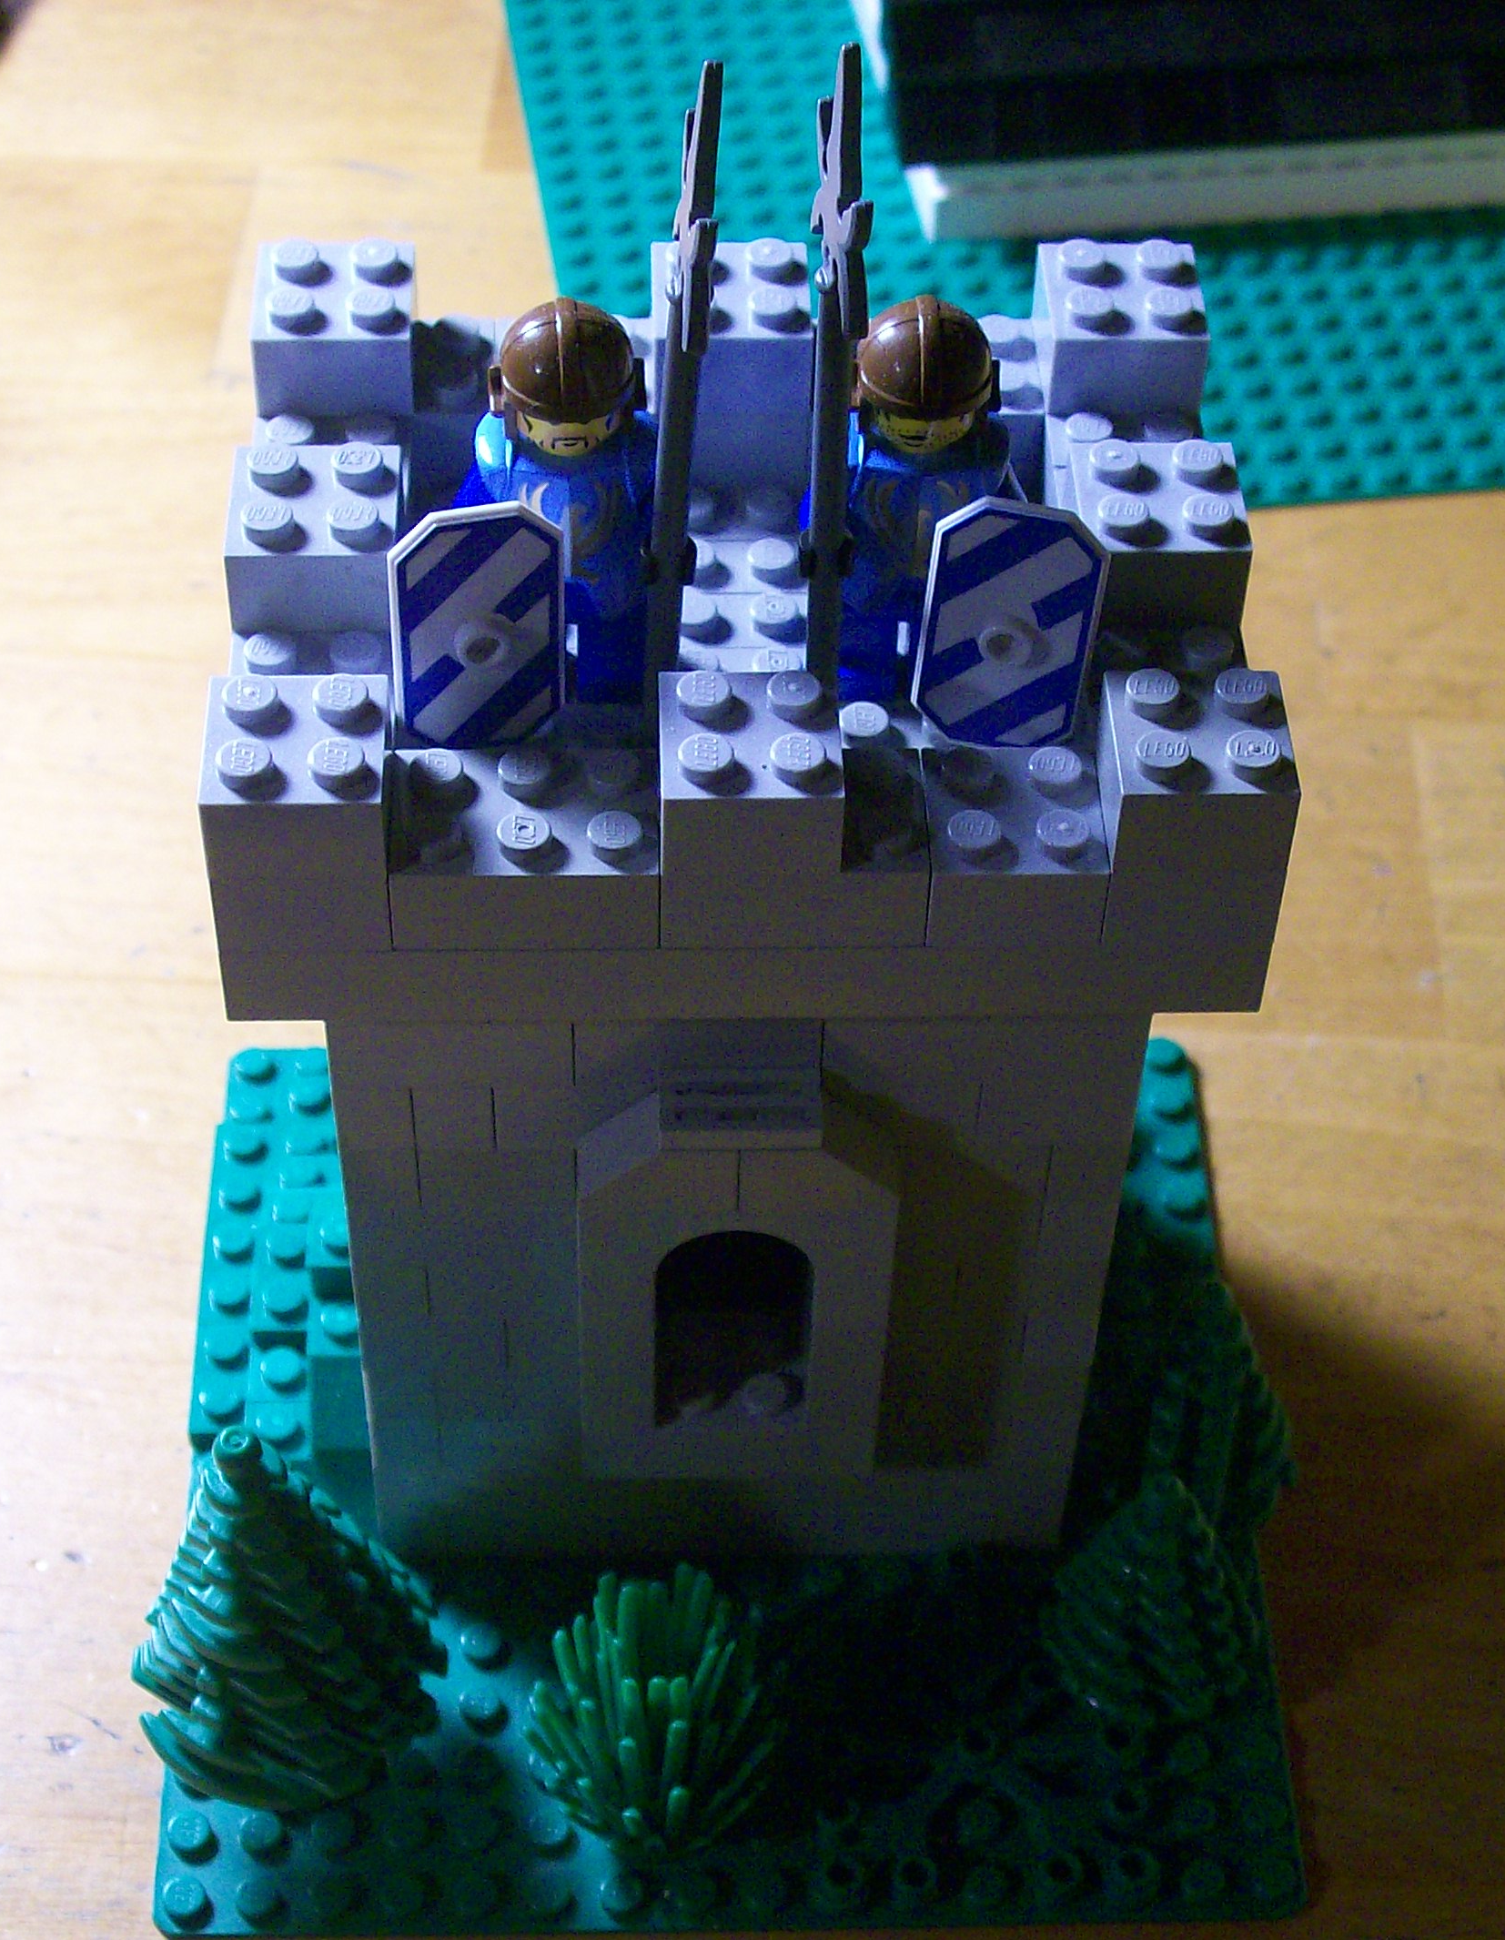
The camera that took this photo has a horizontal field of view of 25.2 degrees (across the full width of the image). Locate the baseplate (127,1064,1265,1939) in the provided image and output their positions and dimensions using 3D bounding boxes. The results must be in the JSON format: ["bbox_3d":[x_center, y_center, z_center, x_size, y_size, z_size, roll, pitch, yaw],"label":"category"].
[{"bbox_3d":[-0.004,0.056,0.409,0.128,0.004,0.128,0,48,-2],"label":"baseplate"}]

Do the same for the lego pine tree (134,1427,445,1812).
[{"bbox_3d":[-0.051,0.066,0.358,0.034,0.061,0.033,0,48,-2],"label":"lego pine tree"}]

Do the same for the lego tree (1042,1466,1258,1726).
[{"bbox_3d":[0.046,0.067,0.375,0.024,0.039,0.024,0,48,-2],"label":"lego tree"}]

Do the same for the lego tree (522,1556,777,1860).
[{"bbox_3d":[-0.010,0.080,0.363,0.028,0.038,0.027,0,48,-2],"label":"lego tree"}]

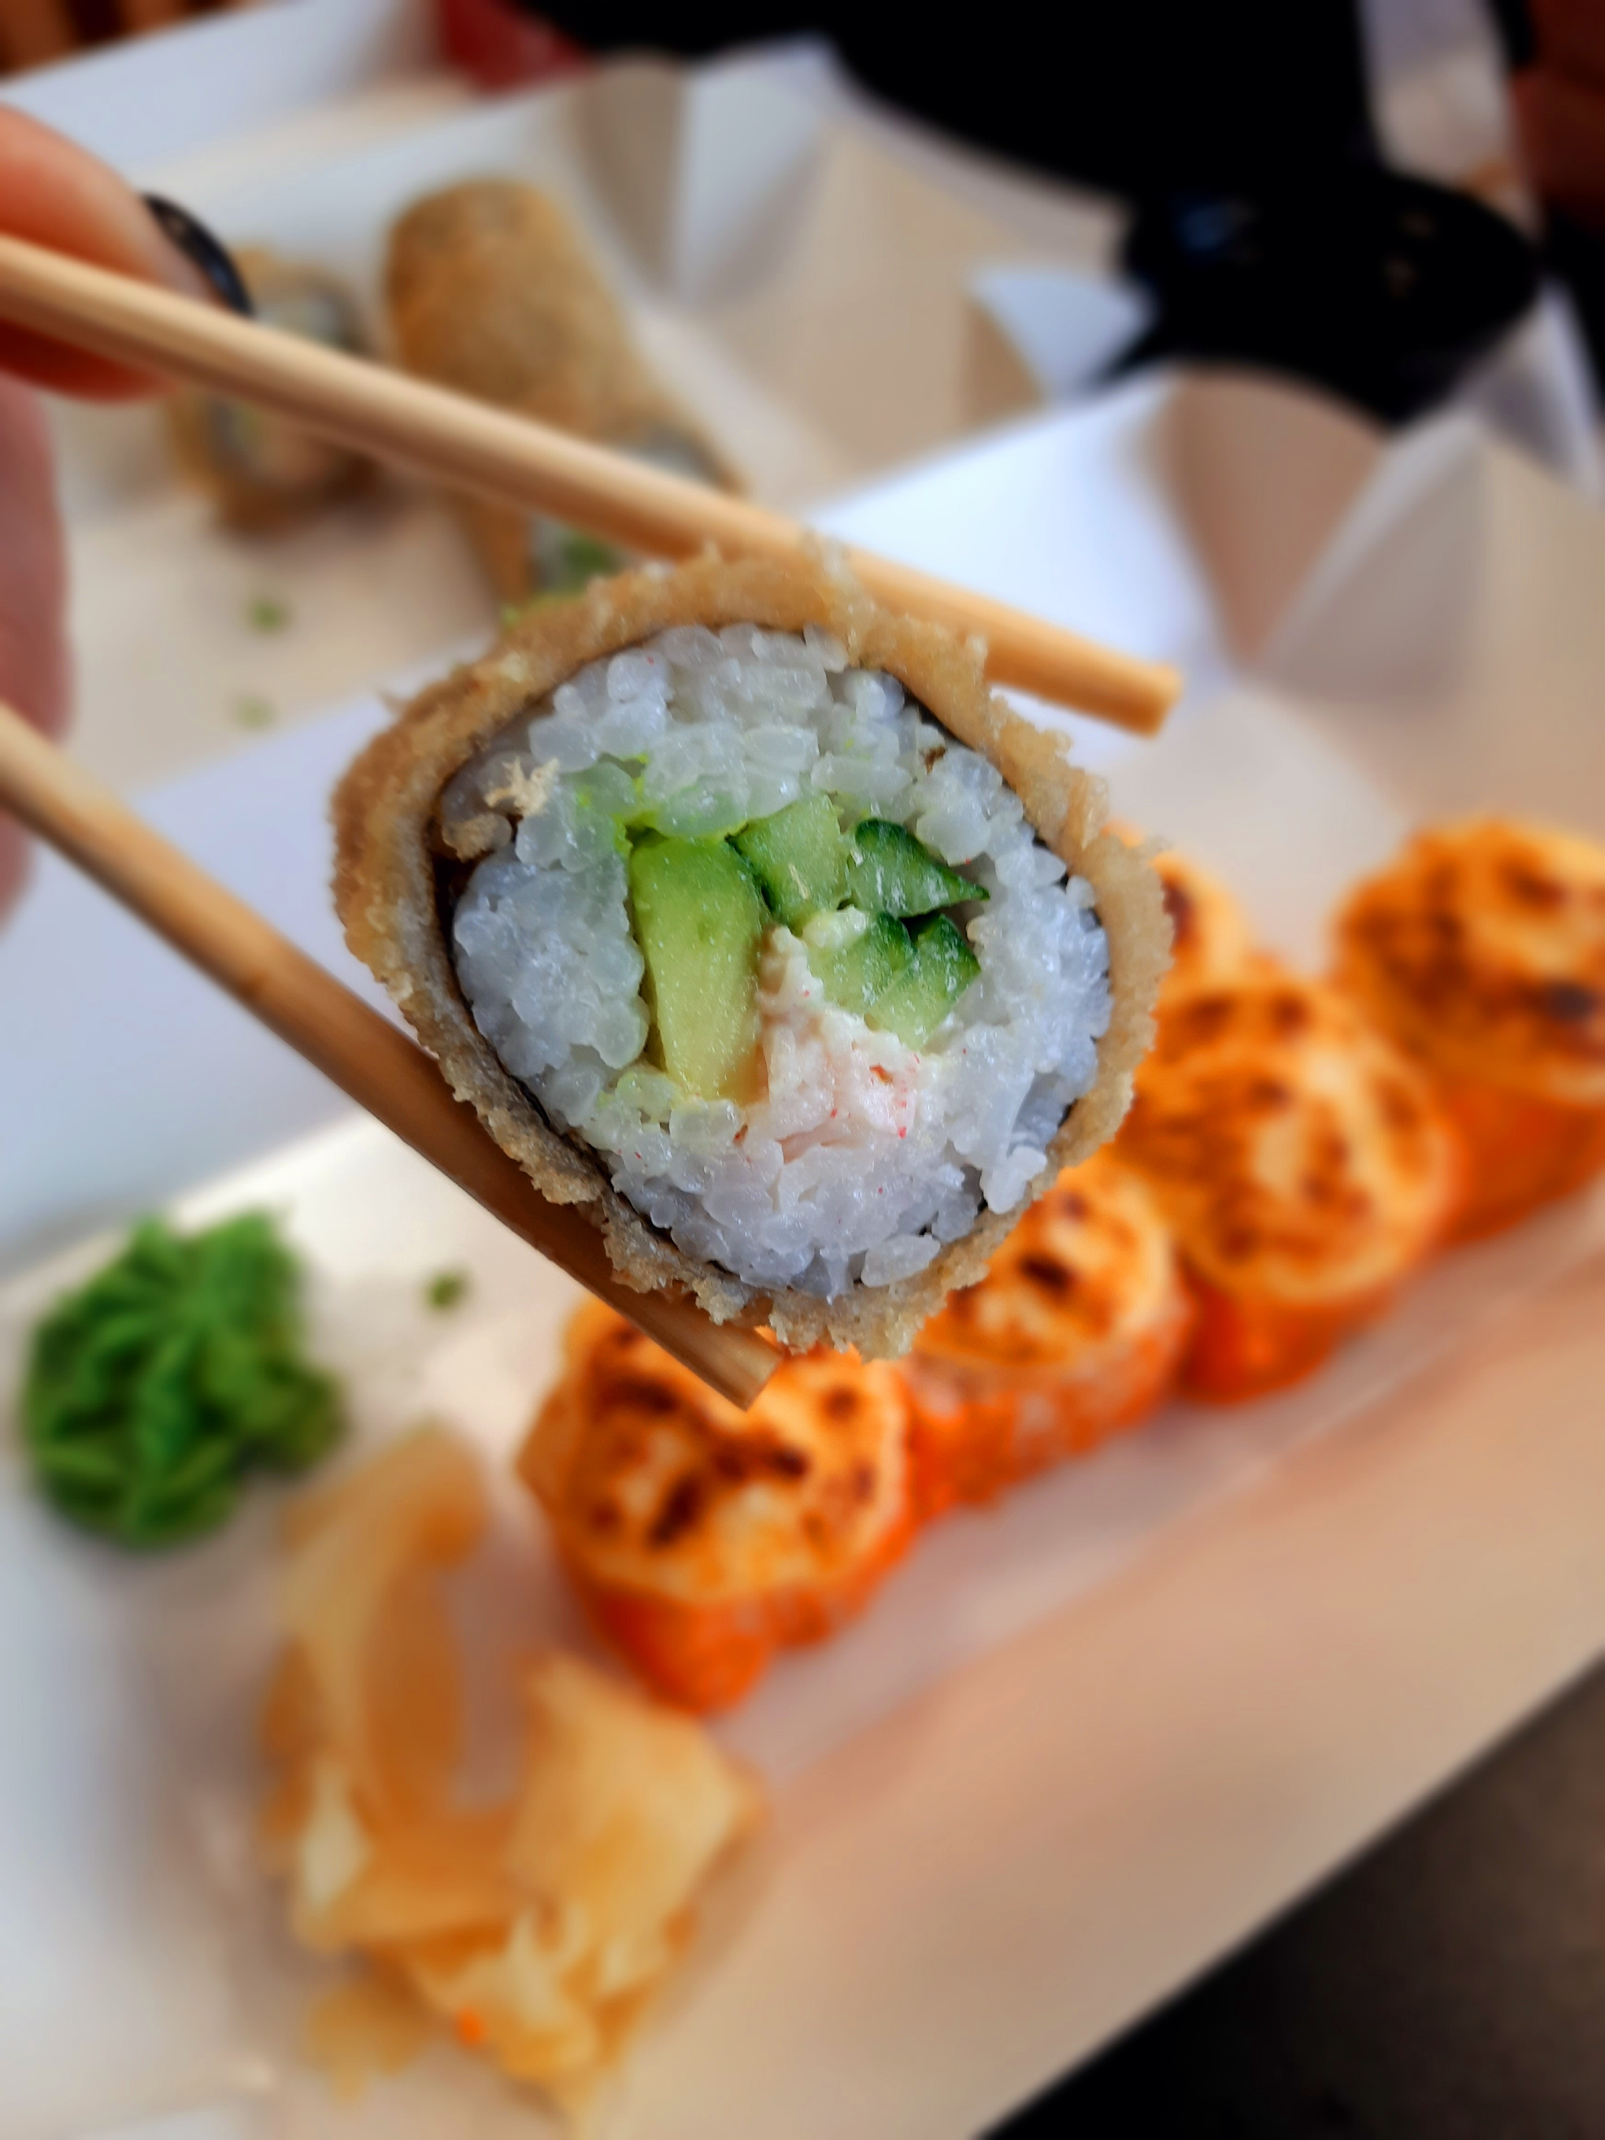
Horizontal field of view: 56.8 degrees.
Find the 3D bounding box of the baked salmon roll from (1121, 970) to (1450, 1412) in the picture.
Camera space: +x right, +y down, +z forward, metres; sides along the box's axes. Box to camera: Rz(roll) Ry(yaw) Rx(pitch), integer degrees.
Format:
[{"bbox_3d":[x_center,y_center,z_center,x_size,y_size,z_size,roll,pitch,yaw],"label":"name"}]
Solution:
[{"bbox_3d":[0.068,0.019,0.223,0.046,0.038,0.046,0,55,0],"label":"baked salmon roll"}]

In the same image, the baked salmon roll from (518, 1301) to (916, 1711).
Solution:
[{"bbox_3d":[-0.011,0.057,0.197,0.047,0.038,0.047,0,55,0],"label":"baked salmon roll"}]

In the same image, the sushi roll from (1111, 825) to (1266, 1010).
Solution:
[{"bbox_3d":[0.047,-0.009,0.243,0.045,0.038,0.045,0,55,0],"label":"sushi roll"}]

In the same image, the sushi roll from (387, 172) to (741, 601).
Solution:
[{"bbox_3d":[-0.057,-0.152,0.336,0.050,0.050,0.088,-20,57,-13],"label":"sushi roll"}]

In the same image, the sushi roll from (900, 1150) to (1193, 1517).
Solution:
[{"bbox_3d":[0.030,0.036,0.212,0.045,0.038,0.045,0,55,0],"label":"sushi roll"}]

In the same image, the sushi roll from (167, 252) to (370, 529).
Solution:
[{"bbox_3d":[-0.121,-0.156,0.339,0.049,0.048,0.032,-15,56,-10],"label":"sushi roll"}]

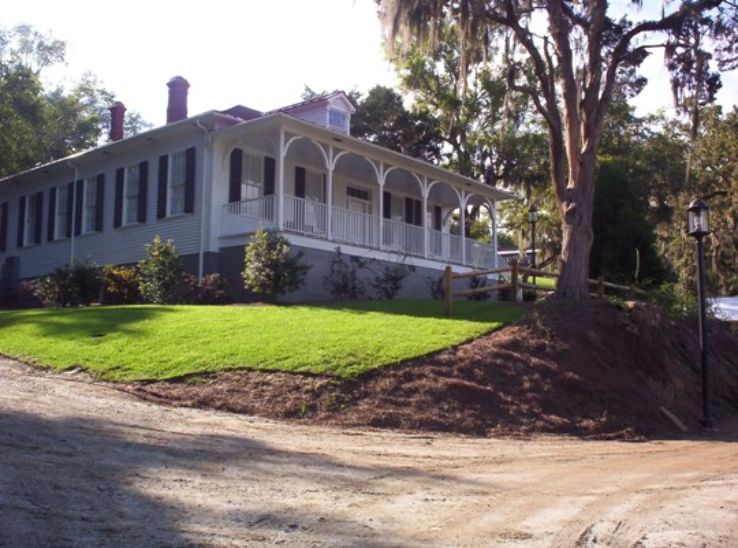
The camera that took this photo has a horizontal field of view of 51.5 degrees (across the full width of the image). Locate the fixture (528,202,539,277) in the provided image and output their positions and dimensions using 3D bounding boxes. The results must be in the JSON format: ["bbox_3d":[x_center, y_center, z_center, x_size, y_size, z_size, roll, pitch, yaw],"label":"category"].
[{"bbox_3d":[5.743,-0.899,26.687,0.290,3.103,0.290,0,-7,0],"label":"fixture"}]

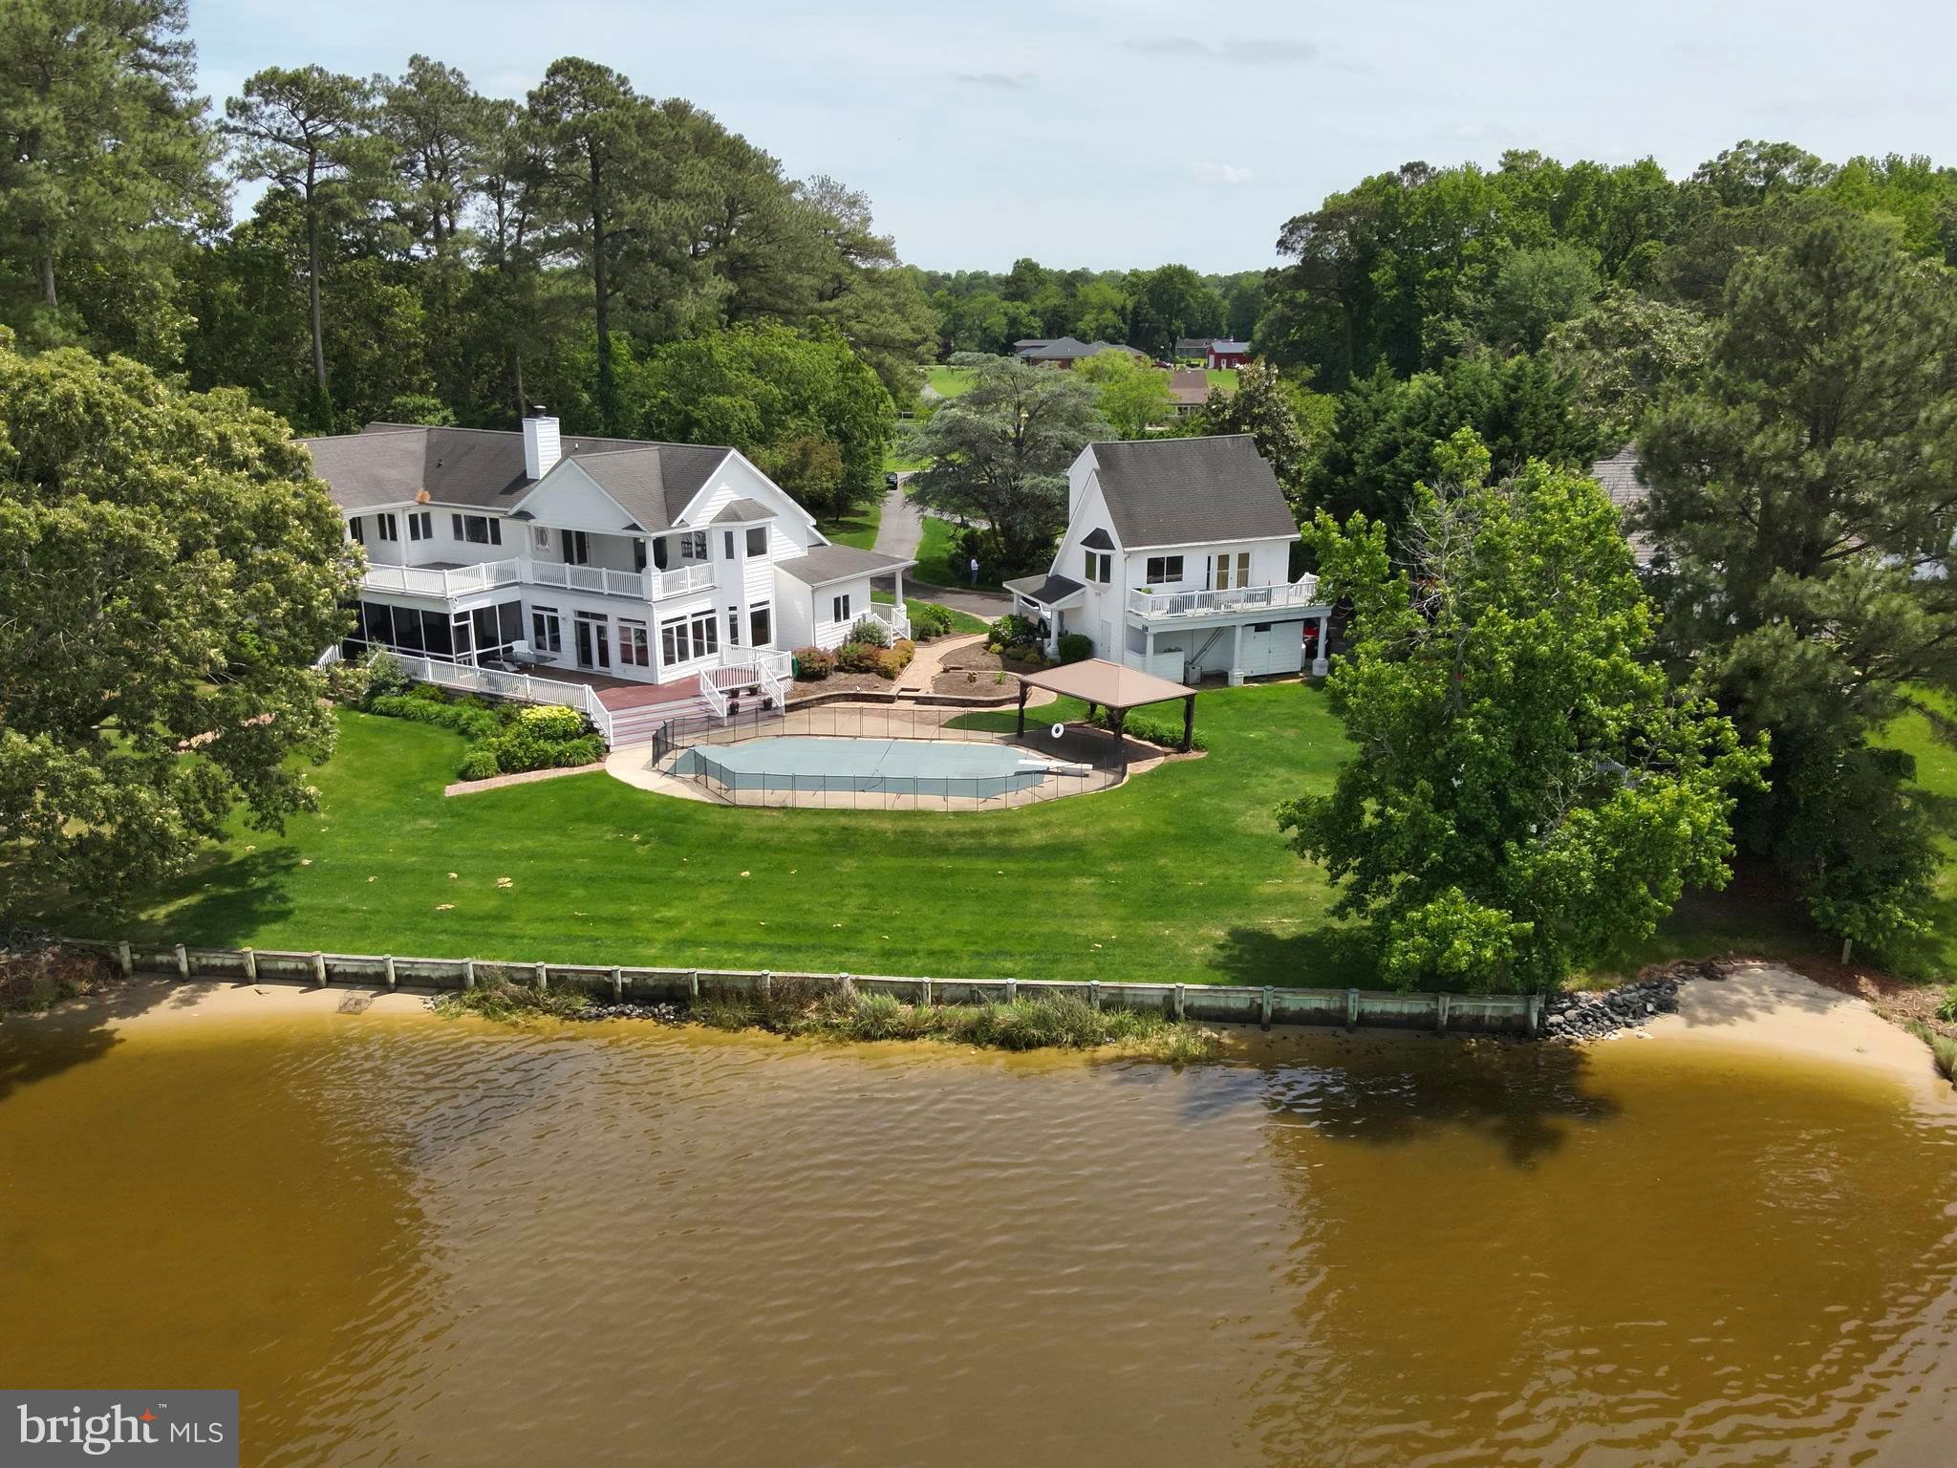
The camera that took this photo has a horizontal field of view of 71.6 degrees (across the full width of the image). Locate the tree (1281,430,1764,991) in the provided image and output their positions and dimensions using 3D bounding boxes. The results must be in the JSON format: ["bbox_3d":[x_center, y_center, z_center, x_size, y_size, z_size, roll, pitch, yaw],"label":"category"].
[{"bbox_3d":[16.380,-1.663,40.834,14.060,14.630,14.060,0,17,0],"label":"tree"}]

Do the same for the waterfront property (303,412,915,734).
[{"bbox_3d":[-21.328,-10.066,67.689,28.500,11.200,21.500,10,20,29],"label":"waterfront property"}]

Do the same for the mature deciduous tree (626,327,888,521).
[{"bbox_3d":[-16.572,-23.671,104.682,19.450,15.310,19.450,0,17,0],"label":"mature deciduous tree"}]

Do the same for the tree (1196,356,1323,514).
[{"bbox_3d":[17.161,-15.938,82.999,7.670,13.360,7.670,0,17,0],"label":"tree"}]

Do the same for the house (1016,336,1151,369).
[{"bbox_3d":[23.980,-86.352,308.251,31.000,7.410,17.000,1,17,5],"label":"house"}]

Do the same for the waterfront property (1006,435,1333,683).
[{"bbox_3d":[9.076,-9.054,66.277,12.000,10.100,11.400,-7,18,-21],"label":"waterfront property"}]

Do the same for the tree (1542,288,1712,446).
[{"bbox_3d":[46.702,-22.748,97.640,12.320,17.720,12.320,0,17,0],"label":"tree"}]

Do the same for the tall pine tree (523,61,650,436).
[{"bbox_3d":[-24.749,-26.718,88.036,8.130,30.980,8.130,0,17,0],"label":"tall pine tree"}]

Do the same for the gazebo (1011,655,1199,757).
[{"bbox_3d":[4.920,-1.177,52.500,4.000,3.200,5.450,-13,22,-37],"label":"gazebo"}]

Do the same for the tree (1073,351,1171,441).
[{"bbox_3d":[18.428,-42.859,173.066,12.090,11.530,12.090,0,17,0],"label":"tree"}]

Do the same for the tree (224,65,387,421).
[{"bbox_3d":[-43.331,-26.927,89.019,10.730,30.800,10.730,0,17,0],"label":"tree"}]

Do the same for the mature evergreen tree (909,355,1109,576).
[{"bbox_3d":[1.749,-17.847,88.689,13.190,13.650,13.190,0,17,0],"label":"mature evergreen tree"}]

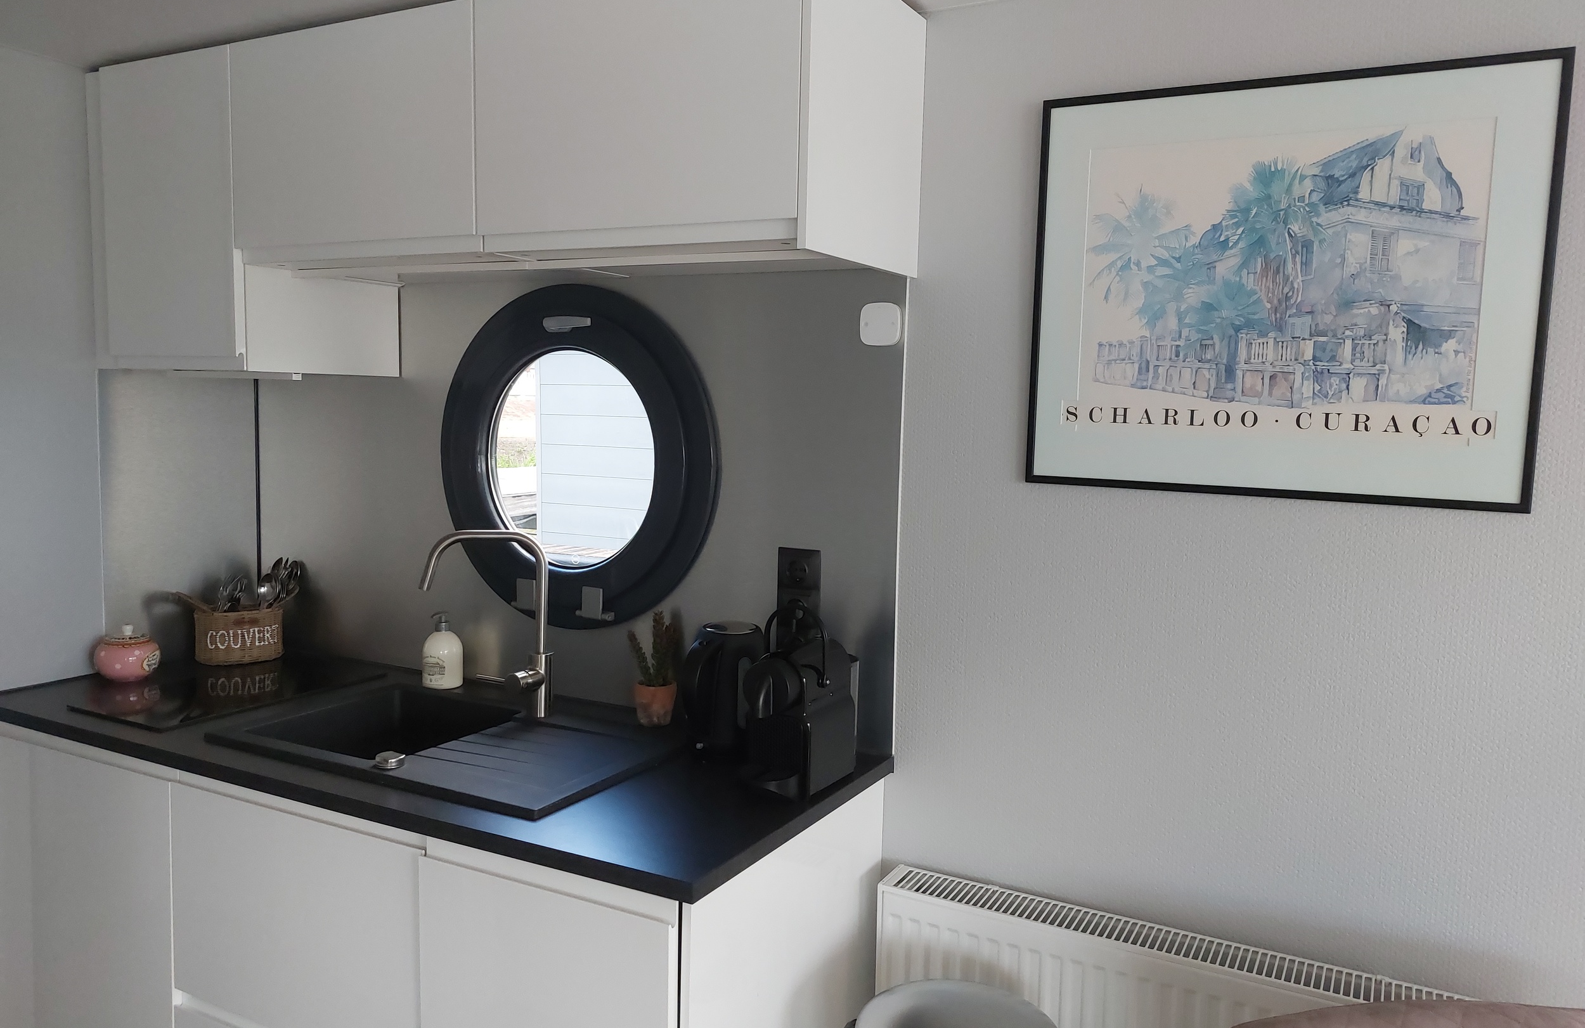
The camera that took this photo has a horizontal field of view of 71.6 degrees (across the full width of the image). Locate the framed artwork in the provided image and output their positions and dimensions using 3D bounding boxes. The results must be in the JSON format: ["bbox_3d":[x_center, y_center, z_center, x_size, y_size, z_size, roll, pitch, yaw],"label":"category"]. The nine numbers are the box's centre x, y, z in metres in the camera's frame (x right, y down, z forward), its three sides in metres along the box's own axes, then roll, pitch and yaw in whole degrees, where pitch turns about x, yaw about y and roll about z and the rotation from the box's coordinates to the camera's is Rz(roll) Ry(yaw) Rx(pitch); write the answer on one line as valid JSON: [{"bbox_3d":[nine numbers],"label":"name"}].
[{"bbox_3d":[0.713,-0.333,1.643,0.705,0.614,0.022,4,6,27],"label":"framed artwork"}]

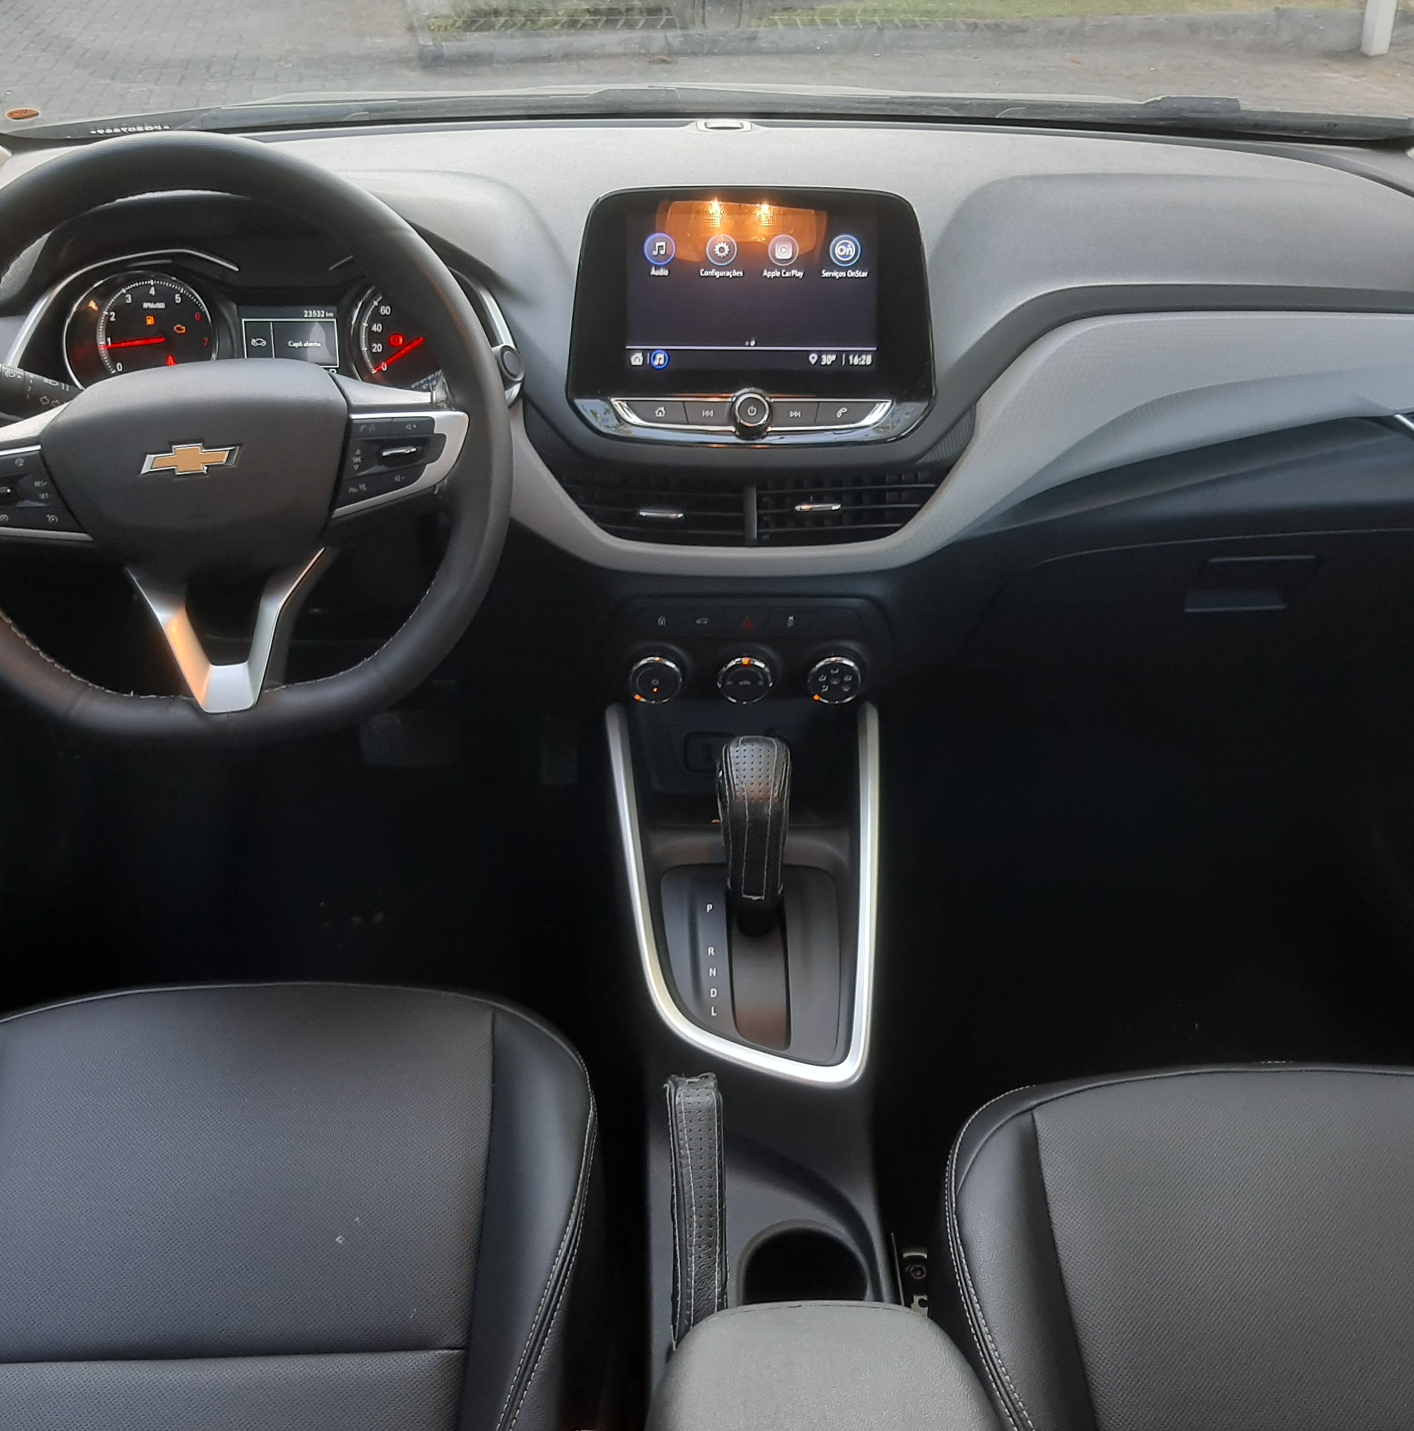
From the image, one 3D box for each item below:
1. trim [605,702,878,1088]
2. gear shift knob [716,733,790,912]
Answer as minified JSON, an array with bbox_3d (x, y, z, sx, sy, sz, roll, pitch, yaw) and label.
[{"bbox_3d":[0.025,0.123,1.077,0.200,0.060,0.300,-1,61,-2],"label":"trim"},{"bbox_3d":[0.033,0.074,1.045,0.050,0.120,0.055,-1,19,-2],"label":"gear shift knob"}]

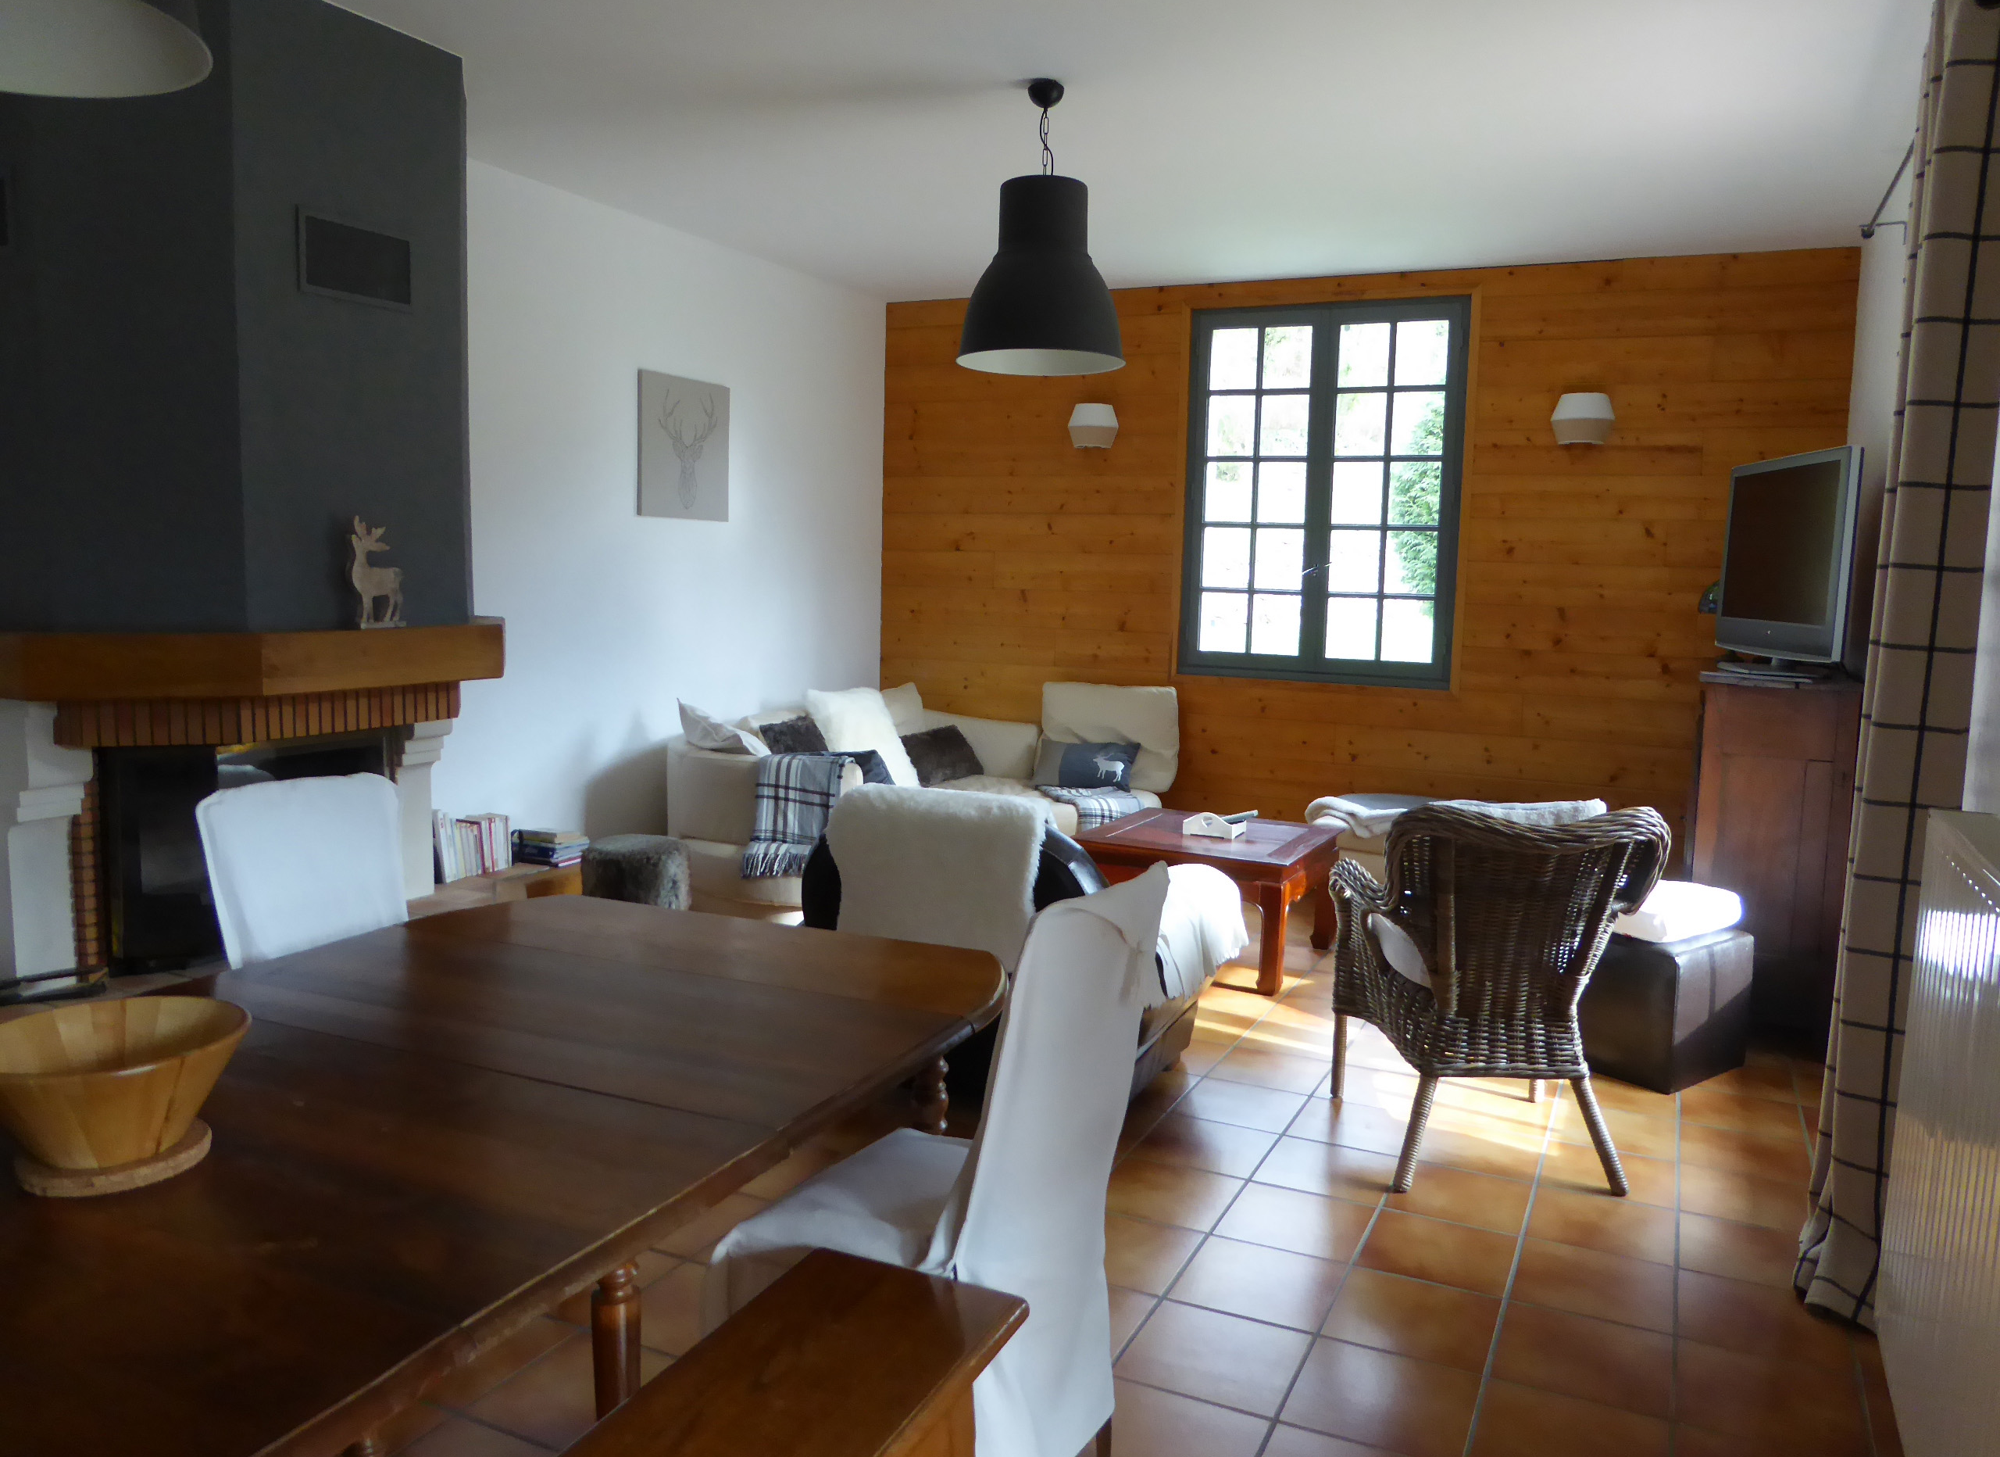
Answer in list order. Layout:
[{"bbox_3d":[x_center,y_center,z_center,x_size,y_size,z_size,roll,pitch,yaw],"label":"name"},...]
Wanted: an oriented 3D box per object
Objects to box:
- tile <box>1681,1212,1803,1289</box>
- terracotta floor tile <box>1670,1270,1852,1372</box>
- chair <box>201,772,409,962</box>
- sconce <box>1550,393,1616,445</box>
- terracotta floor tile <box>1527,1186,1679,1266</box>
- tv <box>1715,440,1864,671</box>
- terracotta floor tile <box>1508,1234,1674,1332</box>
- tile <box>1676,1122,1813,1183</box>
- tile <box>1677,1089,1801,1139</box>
[{"bbox_3d":[1.630,1.140,3.116,0.300,0.010,0.300,5,8,25],"label":"tile"},{"bbox_3d":[1.481,1.154,2.805,0.295,0.010,0.295,4,7,25],"label":"terracotta floor tile"},{"bbox_3d":[-1.241,0.606,2.891,0.550,0.970,0.460,5,8,31],"label":"chair"},{"bbox_3d":[2.467,-1.311,6.114,0.253,0.215,0.120,4,7,25],"label":"sconce"},{"bbox_3d":[1.349,1.114,3.234,0.298,0.012,0.298,4,7,25],"label":"terracotta floor tile"},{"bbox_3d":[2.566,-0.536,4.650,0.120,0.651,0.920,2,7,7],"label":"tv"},{"bbox_3d":[1.221,1.148,2.972,0.300,0.010,0.300,5,8,25],"label":"terracotta floor tile"},{"bbox_3d":[1.892,1.076,3.657,0.298,0.012,0.298,4,7,25],"label":"tile"},{"bbox_3d":[2.005,1.038,3.897,0.295,0.010,0.295,4,7,25],"label":"tile"}]

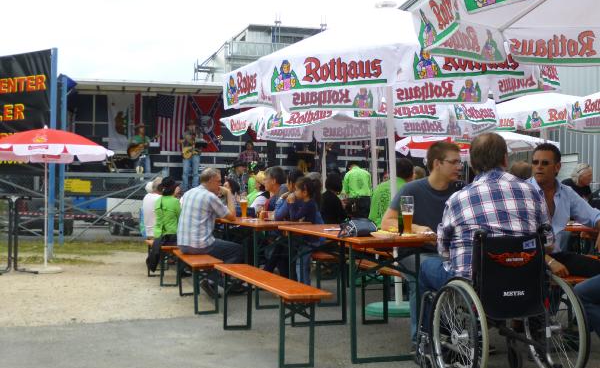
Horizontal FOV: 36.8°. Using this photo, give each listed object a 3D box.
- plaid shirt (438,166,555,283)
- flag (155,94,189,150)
[{"bbox_3d":[1.069,0.222,4.930,0.560,0.630,0.420,0,-1,-18],"label":"plaid shirt"},{"bbox_3d":[-3.395,-1.627,24.000,0.900,1.500,0.050,-1,-1,-21],"label":"flag"}]

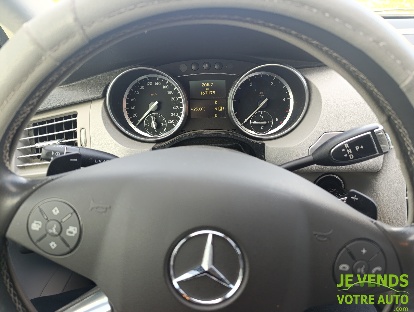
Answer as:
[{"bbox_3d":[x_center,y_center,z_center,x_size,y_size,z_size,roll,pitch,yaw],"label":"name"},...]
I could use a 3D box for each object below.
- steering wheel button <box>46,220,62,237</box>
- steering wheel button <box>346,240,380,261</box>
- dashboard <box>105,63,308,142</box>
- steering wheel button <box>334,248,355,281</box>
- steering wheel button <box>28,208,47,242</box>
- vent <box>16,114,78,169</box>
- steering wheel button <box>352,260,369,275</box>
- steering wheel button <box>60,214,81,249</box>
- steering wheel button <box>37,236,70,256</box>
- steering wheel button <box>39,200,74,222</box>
[{"bbox_3d":[-0.111,0.053,0.202,0.011,0.011,0.006,7,0,4],"label":"steering wheel button"},{"bbox_3d":[0.114,0.069,0.204,0.025,0.015,0.006,8,-1,-4],"label":"steering wheel button"},{"bbox_3d":[0.001,-0.082,0.446,0.306,0.118,0.060,-1,7,0],"label":"dashboard"},{"bbox_3d":[0.100,0.080,0.203,0.015,0.024,0.006,8,-1,-4],"label":"steering wheel button"},{"bbox_3d":[-0.124,0.051,0.203,0.015,0.025,0.006,7,0,4],"label":"steering wheel button"},{"bbox_3d":[-0.248,-0.018,0.442,0.111,0.076,0.030,-7,-5,10],"label":"vent"},{"bbox_3d":[0.113,0.083,0.204,0.011,0.011,0.006,8,-1,-4],"label":"steering wheel button"},{"bbox_3d":[-0.098,0.054,0.201,0.015,0.025,0.006,7,0,4],"label":"steering wheel button"},{"bbox_3d":[-0.112,0.066,0.202,0.025,0.015,0.006,7,0,4],"label":"steering wheel button"},{"bbox_3d":[-0.109,0.040,0.202,0.025,0.015,0.006,7,0,4],"label":"steering wheel button"}]

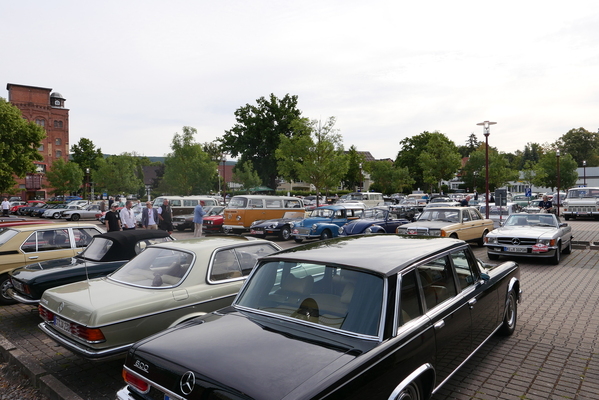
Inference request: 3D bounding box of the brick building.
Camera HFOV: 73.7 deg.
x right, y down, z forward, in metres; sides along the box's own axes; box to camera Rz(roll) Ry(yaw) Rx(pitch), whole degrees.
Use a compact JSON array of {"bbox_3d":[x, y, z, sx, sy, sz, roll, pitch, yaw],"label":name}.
[{"bbox_3d":[-50.000,-9.800,76.500,10.500,22.800,11.000,-2,1,-37],"label":"brick building"}]

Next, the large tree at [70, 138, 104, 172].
[{"bbox_3d":[-32.746,-3.996,62.000,5.900,11.100,5.900,-1,1,-28],"label":"large tree"}]

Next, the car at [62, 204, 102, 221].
[{"bbox_3d":[-17.600,1.270,34.200,4.750,1.280,1.790,-2,1,-38],"label":"car"}]

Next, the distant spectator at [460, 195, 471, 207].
[{"bbox_3d":[7.784,0.673,18.700,0.500,1.700,0.550,0,1,30],"label":"distant spectator"}]

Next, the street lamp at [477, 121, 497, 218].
[{"bbox_3d":[8.768,-1.006,18.669,0.920,5.350,0.920,-1,1,0],"label":"street lamp"}]

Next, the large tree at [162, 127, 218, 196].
[{"bbox_3d":[-10.558,-2.711,38.000,5.330,8.560,5.330,-1,1,-16],"label":"large tree"}]

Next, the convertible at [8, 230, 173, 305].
[{"bbox_3d":[-2.948,1.297,7.643,1.600,1.280,4.100,0,1,41],"label":"convertible"}]

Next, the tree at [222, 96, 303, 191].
[{"bbox_3d":[-5.992,-7.815,63.000,12.930,17.640,12.930,-1,1,-5],"label":"tree"}]

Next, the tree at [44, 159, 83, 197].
[{"bbox_3d":[-30.042,-1.740,50.959,4.600,7.000,4.600,-1,1,0],"label":"tree"}]

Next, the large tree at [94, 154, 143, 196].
[{"bbox_3d":[-19.068,-1.567,41.962,5.100,6.600,5.100,-1,1,0],"label":"large tree"}]

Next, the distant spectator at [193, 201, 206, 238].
[{"bbox_3d":[-4.322,0.898,17.200,0.420,1.750,0.520,0,0,-22],"label":"distant spectator"}]

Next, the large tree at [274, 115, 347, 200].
[{"bbox_3d":[1.156,-2.773,33.000,5.950,8.410,5.950,-1,1,2],"label":"large tree"}]

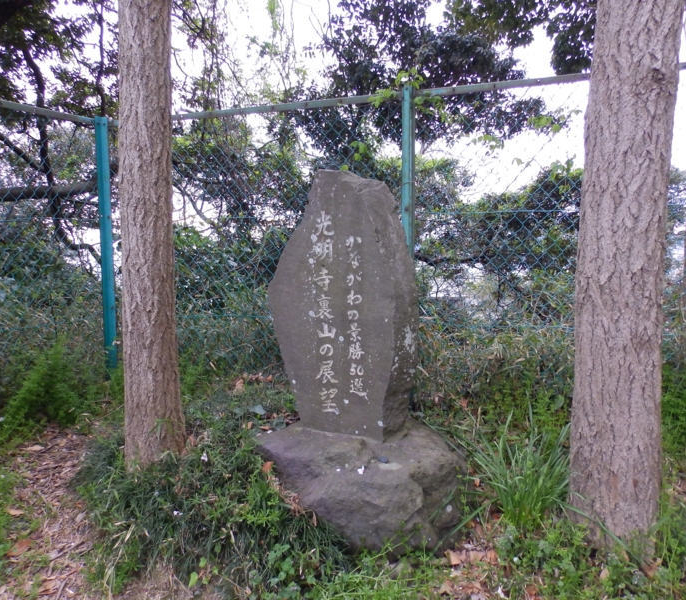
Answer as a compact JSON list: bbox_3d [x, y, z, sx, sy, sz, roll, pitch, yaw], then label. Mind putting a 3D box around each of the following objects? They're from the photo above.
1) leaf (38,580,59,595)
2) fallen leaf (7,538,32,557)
[{"bbox_3d":[-0.954,0.928,1.647,0.045,0.018,0.062,13,22,36],"label":"leaf"},{"bbox_3d":[-1.159,0.885,1.821,0.045,0.015,0.080,10,21,29],"label":"fallen leaf"}]

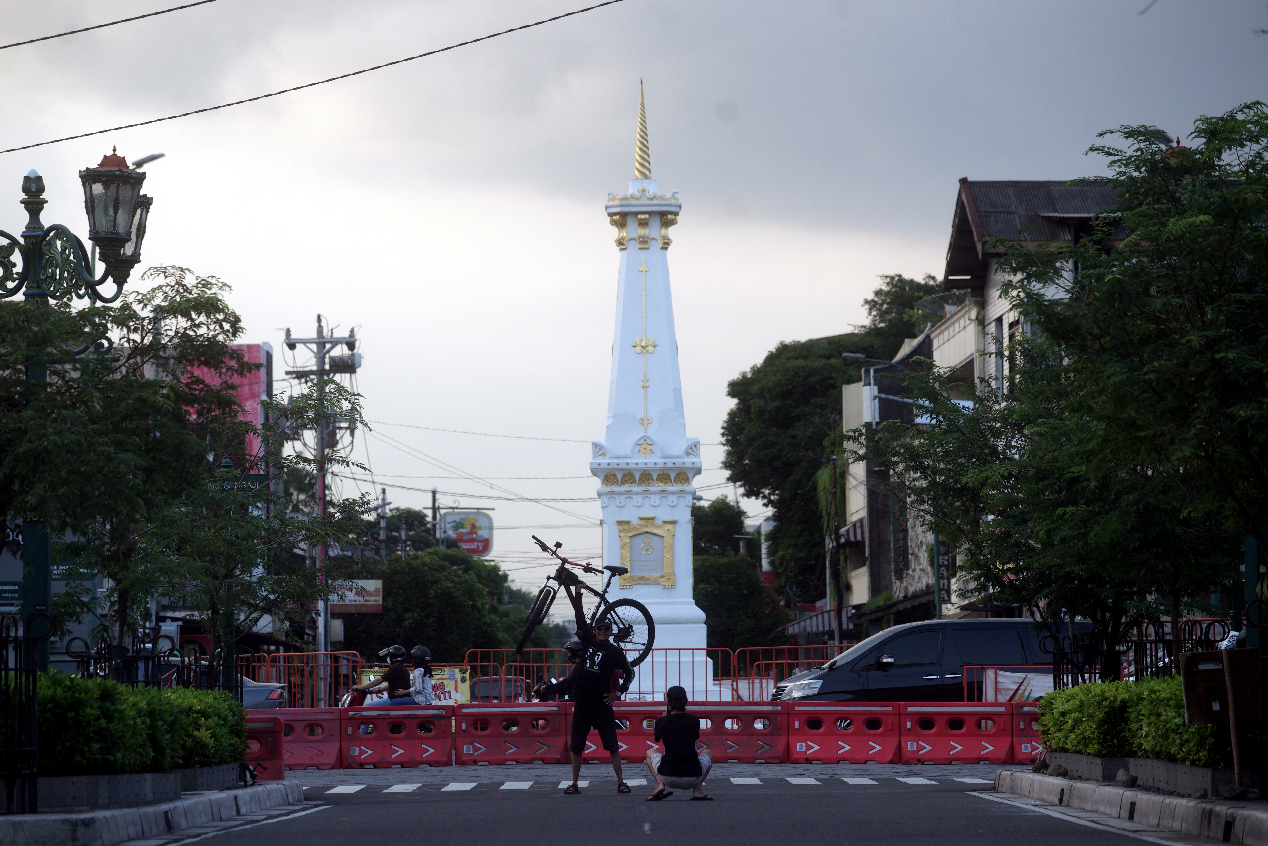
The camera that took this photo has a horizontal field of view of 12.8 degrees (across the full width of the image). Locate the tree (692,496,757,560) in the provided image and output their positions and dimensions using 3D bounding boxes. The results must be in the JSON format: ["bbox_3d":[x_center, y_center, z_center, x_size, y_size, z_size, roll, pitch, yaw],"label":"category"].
[{"bbox_3d":[3.461,8.395,268.237,5.200,10.200,5.200,-1,-3,0],"label":"tree"}]

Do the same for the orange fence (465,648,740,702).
[{"bbox_3d":[-0.477,4.285,87.463,4.280,1.580,0.150,0,-3,-1],"label":"orange fence"}]

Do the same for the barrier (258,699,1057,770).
[{"bbox_3d":[0.251,4.048,73.300,10.500,0.800,0.450,-1,-2,0],"label":"barrier"}]

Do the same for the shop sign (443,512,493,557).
[{"bbox_3d":[-6.272,4.195,213.000,1.950,1.720,0.300,-1,-2,0],"label":"shop sign"}]

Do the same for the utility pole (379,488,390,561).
[{"bbox_3d":[-11.322,8.033,255.232,0.350,10.000,0.350,-1,-3,0],"label":"utility pole"}]

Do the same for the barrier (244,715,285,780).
[{"bbox_3d":[-4.340,3.450,58.500,1.430,0.790,0.420,-1,-2,0],"label":"barrier"}]

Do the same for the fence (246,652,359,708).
[{"bbox_3d":[-5.442,4.514,92.000,0.350,1.530,2.600,2,-4,-45],"label":"fence"}]

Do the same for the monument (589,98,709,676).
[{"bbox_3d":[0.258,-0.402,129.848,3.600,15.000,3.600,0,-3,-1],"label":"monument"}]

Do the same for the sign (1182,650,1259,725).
[{"bbox_3d":[4.427,1.988,42.500,0.600,0.540,0.040,-5,-3,-3],"label":"sign"}]

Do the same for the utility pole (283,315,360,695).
[{"bbox_3d":[-8.320,2.559,150.000,2.050,10.900,0.900,-1,-2,0],"label":"utility pole"}]

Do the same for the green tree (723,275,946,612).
[{"bbox_3d":[7.572,2.519,217.000,8.800,16.300,8.800,-1,-2,0],"label":"green tree"}]

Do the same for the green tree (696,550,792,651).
[{"bbox_3d":[3.969,7.979,212.000,3.900,6.000,3.800,-1,-2,0],"label":"green tree"}]

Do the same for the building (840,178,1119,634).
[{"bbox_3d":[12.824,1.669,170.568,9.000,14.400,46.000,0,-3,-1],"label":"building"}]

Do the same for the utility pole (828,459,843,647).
[{"bbox_3d":[6.843,5.491,190.202,0.300,8.700,0.300,-2,-3,0],"label":"utility pole"}]

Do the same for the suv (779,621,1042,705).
[{"bbox_3d":[4.464,3.782,81.000,4.850,1.890,1.840,0,-3,-8],"label":"suv"}]

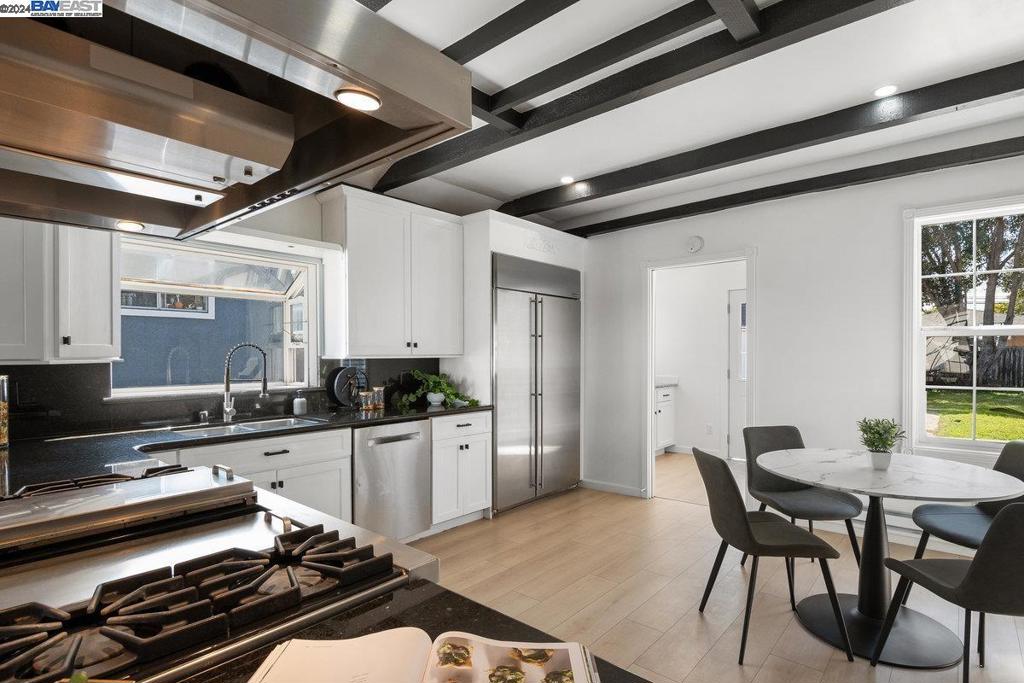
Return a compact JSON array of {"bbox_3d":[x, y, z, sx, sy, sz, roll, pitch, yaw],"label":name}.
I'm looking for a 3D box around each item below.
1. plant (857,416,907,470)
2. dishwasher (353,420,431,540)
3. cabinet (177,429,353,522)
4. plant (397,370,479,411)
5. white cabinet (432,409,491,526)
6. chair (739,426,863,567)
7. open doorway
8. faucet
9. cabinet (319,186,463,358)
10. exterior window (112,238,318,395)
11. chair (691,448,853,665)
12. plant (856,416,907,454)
[{"bbox_3d":[1.820,0.489,2.525,0.205,0.263,0.205,-1,-1,41],"label":"plant"},{"bbox_3d":[-0.985,0.941,3.540,0.610,0.810,0.610,-1,-1,41],"label":"dishwasher"},{"bbox_3d":[-1.508,0.931,2.962,0.610,0.820,0.911,-1,-1,41],"label":"cabinet"},{"bbox_3d":[-0.563,0.367,4.010,0.380,0.275,0.500,-1,-1,41],"label":"plant"},{"bbox_3d":[-0.592,0.948,4.016,0.610,0.820,0.592,-1,-1,41],"label":"white cabinet"},{"bbox_3d":[1.684,0.966,2.981,0.460,0.840,0.560,0,-1,-6],"label":"chair"},{"bbox_3d":[1.601,0.366,4.403,0.880,2.080,0.130,-1,-1,41],"label":"open doorway"},{"bbox_3d":[-1.585,0.252,3.030,0.285,0.475,0.100,0,-1,5],"label":"faucet"},{"bbox_3d":[-0.867,-0.456,3.952,0.320,1.175,1.083,-1,-1,41],"label":"cabinet"},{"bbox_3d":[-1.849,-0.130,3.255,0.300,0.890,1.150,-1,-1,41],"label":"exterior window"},{"bbox_3d":[1.187,0.955,2.401,0.560,0.845,0.460,0,-1,-3],"label":"chair"},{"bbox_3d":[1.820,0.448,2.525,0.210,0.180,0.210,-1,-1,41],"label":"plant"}]

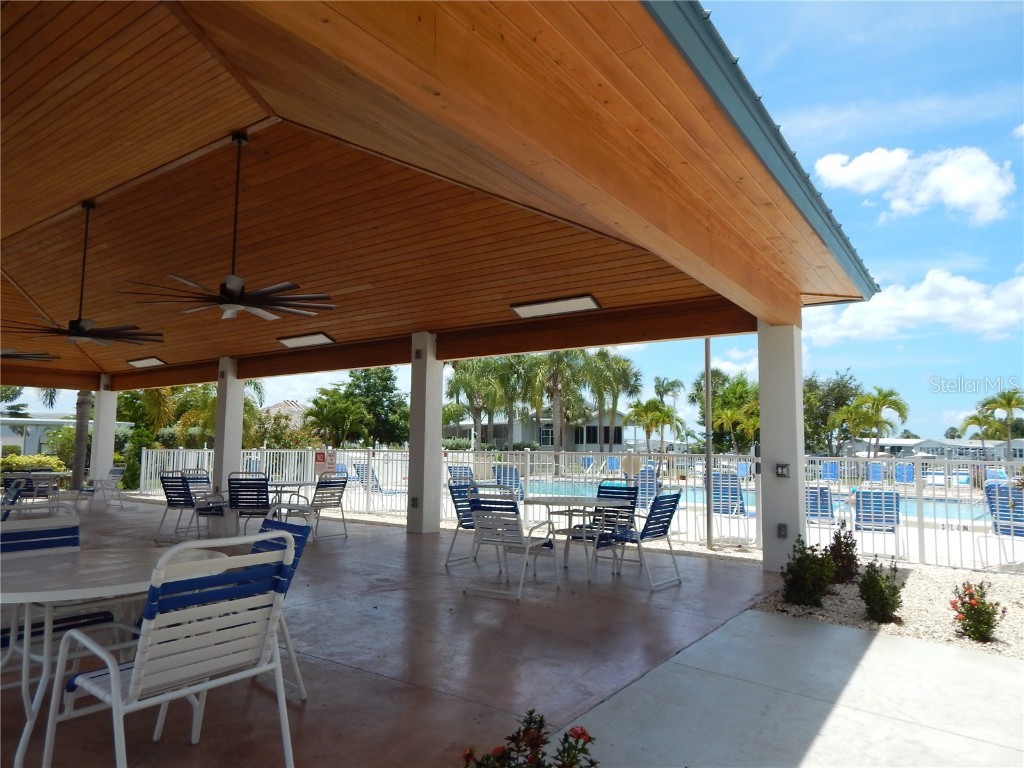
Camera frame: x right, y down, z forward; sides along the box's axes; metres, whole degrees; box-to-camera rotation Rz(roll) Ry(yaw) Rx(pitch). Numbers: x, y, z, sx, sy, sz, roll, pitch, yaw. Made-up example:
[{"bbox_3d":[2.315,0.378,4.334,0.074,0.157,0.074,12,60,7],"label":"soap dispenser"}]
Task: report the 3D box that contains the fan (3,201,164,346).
[{"bbox_3d":[-5.683,-1.492,8.624,1.971,1.905,1.971,-3,-7,35],"label":"fan"}]

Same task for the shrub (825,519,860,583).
[{"bbox_3d":[3.236,1.644,6.416,0.330,0.577,0.330,0,-6,0],"label":"shrub"}]

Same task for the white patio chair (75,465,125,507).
[{"bbox_3d":[-8.048,1.975,12.722,0.580,0.900,0.660,-3,-6,35],"label":"white patio chair"}]

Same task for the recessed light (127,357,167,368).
[{"bbox_3d":[-8.137,-0.465,14.503,1.240,0.050,0.330,-3,-27,35],"label":"recessed light"}]

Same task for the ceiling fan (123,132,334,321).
[{"bbox_3d":[-2.798,-1.654,6.569,1.971,1.869,1.971,-3,-7,35],"label":"ceiling fan"}]

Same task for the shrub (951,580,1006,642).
[{"bbox_3d":[3.299,1.592,4.589,0.352,0.403,0.352,-3,-7,35],"label":"shrub"}]

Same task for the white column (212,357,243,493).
[{"bbox_3d":[-5.621,0.989,12.906,0.361,2.987,0.361,-3,-7,34],"label":"white column"}]

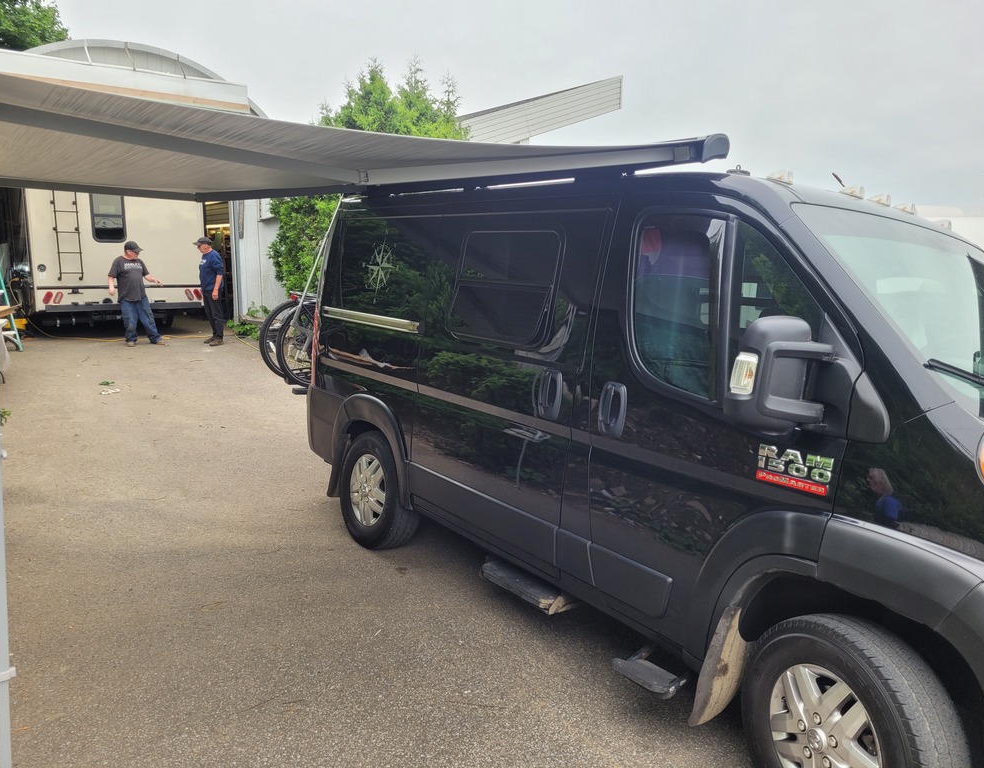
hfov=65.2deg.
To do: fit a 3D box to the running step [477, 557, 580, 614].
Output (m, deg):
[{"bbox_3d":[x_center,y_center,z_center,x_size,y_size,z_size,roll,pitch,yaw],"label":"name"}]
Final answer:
[{"bbox_3d":[0.164,0.953,3.637,0.200,0.080,0.510,-6,12,-37],"label":"running step"}]

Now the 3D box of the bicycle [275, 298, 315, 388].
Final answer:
[{"bbox_3d":[-0.869,-0.515,6.129,1.750,1.050,0.600,-6,12,-36],"label":"bicycle"}]

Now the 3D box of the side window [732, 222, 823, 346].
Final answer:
[{"bbox_3d":[0.901,-0.256,2.450,0.060,0.510,0.340,1,8,-37],"label":"side window"}]

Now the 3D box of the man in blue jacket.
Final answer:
[{"bbox_3d":[-4.632,-1.536,12.700,0.420,1.730,0.520,-8,14,-43],"label":"man in blue jacket"}]

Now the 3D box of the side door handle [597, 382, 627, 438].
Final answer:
[{"bbox_3d":[0.462,0.098,2.947,0.055,0.207,0.127,-6,12,-36],"label":"side door handle"}]

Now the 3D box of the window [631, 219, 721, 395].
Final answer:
[{"bbox_3d":[0.669,-0.302,2.803,0.050,0.640,0.420,3,7,-38],"label":"window"}]

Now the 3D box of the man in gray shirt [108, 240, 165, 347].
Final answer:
[{"bbox_3d":[-5.840,-1.483,12.600,0.820,1.720,0.480,-7,13,-42],"label":"man in gray shirt"}]

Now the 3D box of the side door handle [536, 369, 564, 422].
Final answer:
[{"bbox_3d":[0.244,0.046,3.234,0.055,0.207,0.127,-6,12,-36],"label":"side door handle"}]

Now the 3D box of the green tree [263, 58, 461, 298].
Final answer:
[{"bbox_3d":[-2.442,-3.566,15.087,3.300,5.358,2.900,-6,12,-37],"label":"green tree"}]

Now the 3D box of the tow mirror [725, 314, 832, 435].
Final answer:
[{"bbox_3d":[0.846,-0.025,2.262,0.300,0.320,0.150,-6,12,-37],"label":"tow mirror"}]

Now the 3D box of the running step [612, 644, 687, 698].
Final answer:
[{"bbox_3d":[0.619,1.110,2.996,0.170,0.085,0.260,-6,12,-37],"label":"running step"}]

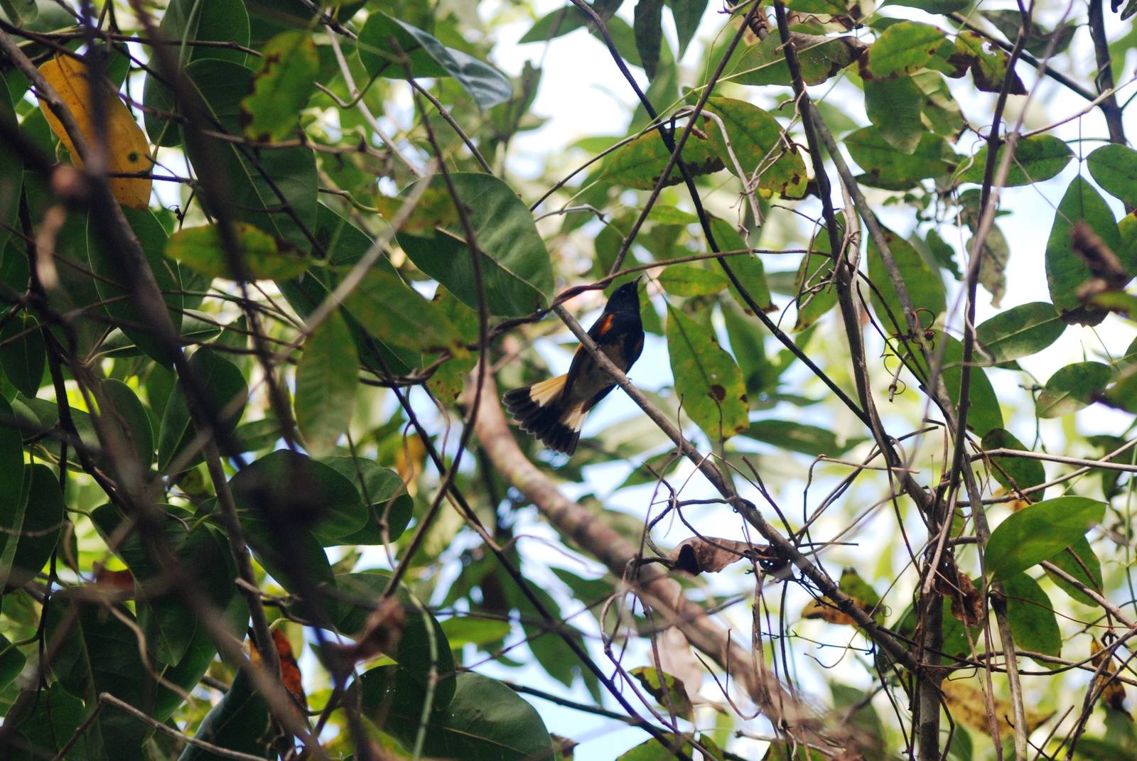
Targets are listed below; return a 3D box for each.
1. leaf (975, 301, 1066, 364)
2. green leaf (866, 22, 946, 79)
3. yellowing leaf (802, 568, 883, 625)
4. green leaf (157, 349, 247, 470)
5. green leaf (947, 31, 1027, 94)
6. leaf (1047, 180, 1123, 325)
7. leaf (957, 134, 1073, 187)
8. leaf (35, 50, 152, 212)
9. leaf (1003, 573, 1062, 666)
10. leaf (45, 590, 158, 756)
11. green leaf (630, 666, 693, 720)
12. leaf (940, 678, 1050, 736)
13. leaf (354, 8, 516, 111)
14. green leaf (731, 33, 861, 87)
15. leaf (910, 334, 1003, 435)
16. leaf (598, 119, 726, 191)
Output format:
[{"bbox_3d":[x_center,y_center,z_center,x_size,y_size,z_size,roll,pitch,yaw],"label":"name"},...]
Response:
[{"bbox_3d":[0.279,-0.030,3.520,0.061,0.012,0.030,-22,-66,11],"label":"leaf"},{"bbox_3d":[0.211,-0.205,3.550,0.055,0.012,0.034,-25,-66,12],"label":"green leaf"},{"bbox_3d":[0.179,0.142,3.720,0.054,0.022,0.037,-2,-66,7],"label":"yellowing leaf"},{"bbox_3d":[-0.222,0.018,3.450,0.042,0.094,0.018,25,-34,-9],"label":"green leaf"},{"bbox_3d":[0.261,-0.198,3.550,0.060,0.014,0.029,39,-70,-17],"label":"green leaf"},{"bbox_3d":[0.342,-0.086,3.770,0.052,0.103,0.018,-5,-20,8],"label":"leaf"},{"bbox_3d":[0.295,-0.146,3.780,0.083,0.016,0.045,-13,-45,-6],"label":"leaf"},{"bbox_3d":[-0.287,-0.151,3.450,0.048,0.018,0.115,-31,-68,3],"label":"leaf"},{"bbox_3d":[0.309,0.157,3.800,0.043,0.082,0.017,-37,-13,29],"label":"leaf"},{"bbox_3d":[-0.296,0.185,3.600,0.073,0.110,0.022,-13,-15,10],"label":"leaf"},{"bbox_3d":[0.059,0.198,3.600,0.053,0.014,0.022,39,-70,-17],"label":"green leaf"},{"bbox_3d":[0.303,0.233,4.050,0.079,0.016,0.032,13,-64,-6],"label":"leaf"},{"bbox_3d":[-0.082,-0.198,3.500,0.101,0.025,0.043,20,-65,-10],"label":"leaf"},{"bbox_3d":[0.149,-0.210,3.740,0.088,0.018,0.042,-18,-49,0],"label":"green leaf"},{"bbox_3d":[0.257,0.002,3.800,0.018,0.090,0.045,-29,-19,-52],"label":"leaf"},{"bbox_3d":[0.061,-0.147,3.720,0.086,0.018,0.044,-18,-49,0],"label":"leaf"}]

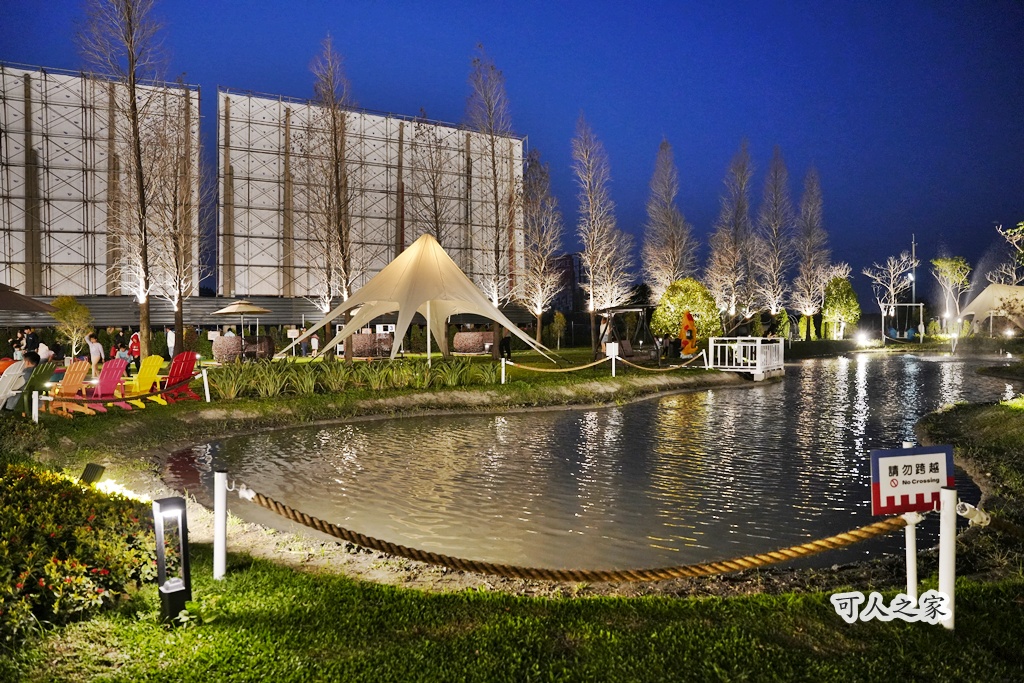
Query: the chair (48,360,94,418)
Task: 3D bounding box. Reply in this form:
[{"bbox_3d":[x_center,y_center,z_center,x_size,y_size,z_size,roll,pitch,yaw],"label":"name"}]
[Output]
[{"bbox_3d":[-7.722,0.819,11.900,0.840,0.950,0.720,0,1,22],"label":"chair"}]

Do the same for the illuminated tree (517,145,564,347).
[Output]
[{"bbox_3d":[1.907,-6.313,46.346,3.100,13.600,3.100,0,1,0],"label":"illuminated tree"}]

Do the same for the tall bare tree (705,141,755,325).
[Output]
[{"bbox_3d":[16.923,-7.635,52.821,4.100,15.800,4.000,0,1,0],"label":"tall bare tree"}]

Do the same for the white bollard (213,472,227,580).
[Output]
[{"bbox_3d":[-1.755,1.109,4.100,0.072,0.650,0.072,0,1,0],"label":"white bollard"}]

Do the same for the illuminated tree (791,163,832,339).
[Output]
[{"bbox_3d":[20.987,-5.993,47.866,2.650,12.800,2.650,0,1,0],"label":"illuminated tree"}]

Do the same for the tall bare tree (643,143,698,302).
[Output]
[{"bbox_3d":[9.857,-6.119,42.861,3.500,13.300,3.400,0,1,0],"label":"tall bare tree"}]

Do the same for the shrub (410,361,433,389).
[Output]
[{"bbox_3d":[-2.187,0.798,16.500,0.600,0.680,0.600,0,1,0],"label":"shrub"}]

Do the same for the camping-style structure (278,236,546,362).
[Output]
[{"bbox_3d":[-3.113,-1.580,26.242,10.500,5.100,10.500,0,1,0],"label":"camping-style structure"}]

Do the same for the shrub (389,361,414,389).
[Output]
[{"bbox_3d":[-2.816,0.816,17.426,0.680,0.700,0.660,0,1,0],"label":"shrub"}]

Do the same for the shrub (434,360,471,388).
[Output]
[{"bbox_3d":[-1.510,0.789,17.592,0.970,0.740,0.900,0,1,0],"label":"shrub"}]

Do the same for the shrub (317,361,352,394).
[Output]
[{"bbox_3d":[-4.111,0.809,15.900,0.780,0.740,0.750,0,1,0],"label":"shrub"}]

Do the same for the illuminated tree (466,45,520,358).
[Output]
[{"bbox_3d":[-0.835,-6.265,30.654,2.400,14.200,2.400,0,1,0],"label":"illuminated tree"}]

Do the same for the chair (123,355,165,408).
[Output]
[{"bbox_3d":[-7.320,0.777,13.403,0.880,0.980,0.740,1,2,20],"label":"chair"}]

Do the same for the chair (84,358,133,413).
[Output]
[{"bbox_3d":[-7.640,0.796,12.824,0.880,0.970,0.740,1,2,26],"label":"chair"}]

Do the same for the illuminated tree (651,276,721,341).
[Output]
[{"bbox_3d":[8.179,-1.406,32.000,3.350,3.100,3.200,0,1,0],"label":"illuminated tree"}]

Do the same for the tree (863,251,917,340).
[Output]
[{"bbox_3d":[30.394,-3.599,54.915,4.500,7.500,4.300,0,1,0],"label":"tree"}]

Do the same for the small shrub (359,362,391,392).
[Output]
[{"bbox_3d":[-3.263,0.842,16.200,0.750,0.700,0.720,0,1,0],"label":"small shrub"}]

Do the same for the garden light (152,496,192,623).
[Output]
[{"bbox_3d":[-1.855,1.187,3.751,0.130,0.640,0.130,-4,2,-44],"label":"garden light"}]

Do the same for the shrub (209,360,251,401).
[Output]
[{"bbox_3d":[-5.824,0.790,14.100,0.860,0.820,0.820,0,1,0],"label":"shrub"}]

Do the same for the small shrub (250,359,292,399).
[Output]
[{"bbox_3d":[-5.326,0.796,15.040,0.900,0.880,0.880,0,1,0],"label":"small shrub"}]

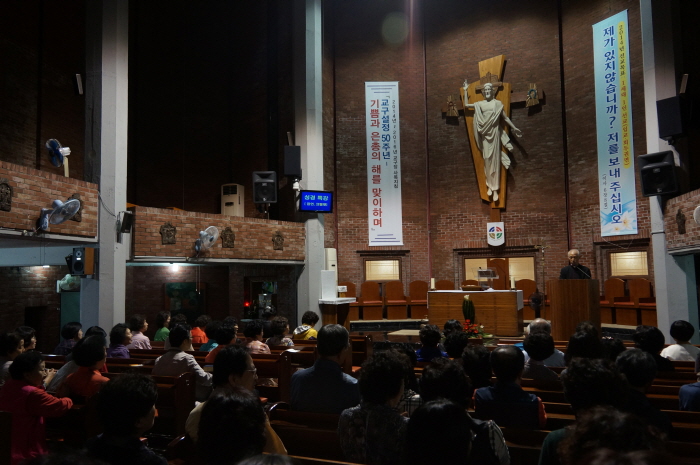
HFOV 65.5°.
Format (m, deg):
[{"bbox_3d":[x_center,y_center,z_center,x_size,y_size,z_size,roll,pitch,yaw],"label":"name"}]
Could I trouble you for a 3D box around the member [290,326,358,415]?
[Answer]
[{"bbox_3d":[-0.073,1.267,3.658,0.500,1.310,0.700,-3,-5,26],"label":"member"}]

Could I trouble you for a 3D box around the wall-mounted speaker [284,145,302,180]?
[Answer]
[{"bbox_3d":[-1.276,-1.593,12.200,0.360,0.660,0.360,-1,-4,-3],"label":"wall-mounted speaker"}]

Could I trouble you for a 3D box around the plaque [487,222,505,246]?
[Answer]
[{"bbox_3d":[3.914,0.054,14.550,0.460,0.640,0.060,-3,-5,26],"label":"plaque"}]

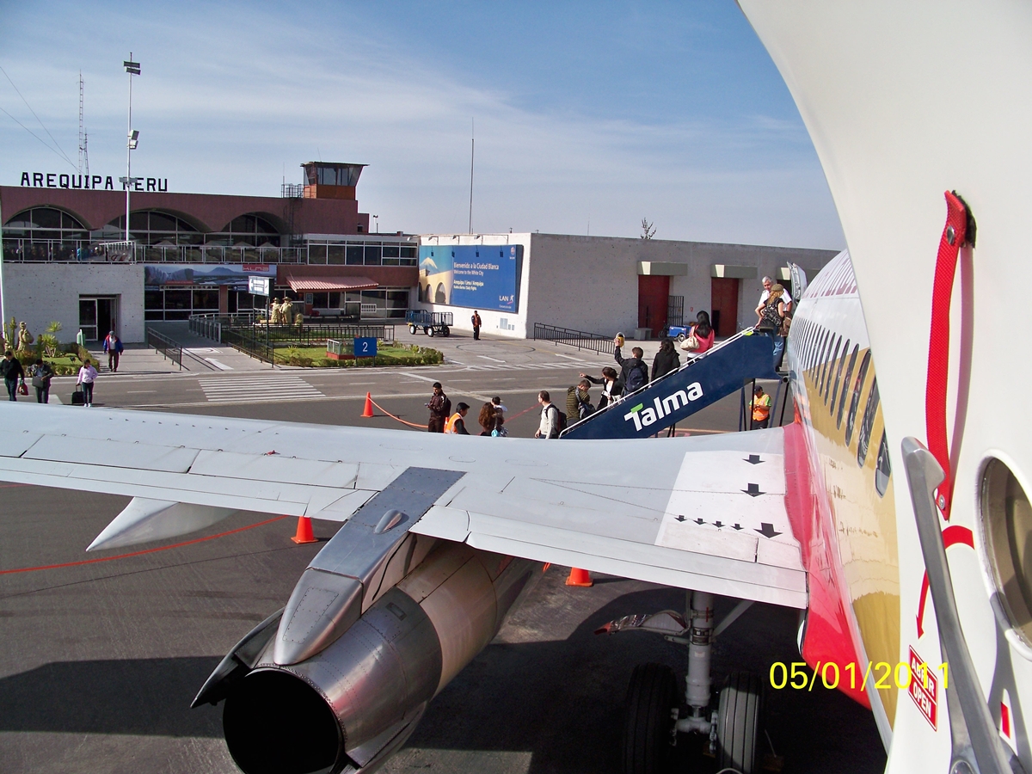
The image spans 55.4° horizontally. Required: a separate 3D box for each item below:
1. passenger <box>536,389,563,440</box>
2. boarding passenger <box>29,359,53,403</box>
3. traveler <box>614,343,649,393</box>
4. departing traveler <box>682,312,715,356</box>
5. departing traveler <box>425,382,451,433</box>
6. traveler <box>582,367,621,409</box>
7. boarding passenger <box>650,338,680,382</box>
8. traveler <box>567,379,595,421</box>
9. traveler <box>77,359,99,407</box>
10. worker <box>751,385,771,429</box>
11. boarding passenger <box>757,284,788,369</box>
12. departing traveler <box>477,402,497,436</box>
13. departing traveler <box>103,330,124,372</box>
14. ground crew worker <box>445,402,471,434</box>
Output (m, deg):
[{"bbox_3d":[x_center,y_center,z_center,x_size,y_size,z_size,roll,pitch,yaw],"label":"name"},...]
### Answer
[{"bbox_3d":[0.700,0.956,19.906,0.520,1.760,0.520,-2,7,-21],"label":"passenger"},{"bbox_3d":[-13.997,0.000,29.100,0.580,1.660,0.450,0,7,-13],"label":"boarding passenger"},{"bbox_3d":[2.150,0.087,18.150,0.620,1.760,0.500,2,6,3],"label":"traveler"},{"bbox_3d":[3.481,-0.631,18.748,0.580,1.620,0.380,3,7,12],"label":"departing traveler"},{"bbox_3d":[-1.845,0.744,23.203,0.500,1.710,0.520,-5,10,-43],"label":"departing traveler"},{"bbox_3d":[1.615,0.422,18.200,0.740,1.580,0.550,6,7,33],"label":"traveler"},{"bbox_3d":[2.851,-0.151,18.994,0.540,1.560,0.380,0,7,-12],"label":"boarding passenger"},{"bbox_3d":[1.200,0.680,18.300,0.550,1.620,0.520,0,6,-18],"label":"traveler"},{"bbox_3d":[-13.843,-0.125,31.800,0.660,1.560,0.420,-1,7,-25],"label":"traveler"},{"bbox_3d":[5.902,0.807,23.902,0.540,1.690,0.380,3,7,13],"label":"worker"},{"bbox_3d":[4.491,-1.013,17.300,0.580,1.600,0.500,4,6,17],"label":"boarding passenger"},{"bbox_3d":[-0.625,1.120,20.896,0.500,1.580,0.450,6,9,37],"label":"departing traveler"},{"bbox_3d":[-16.550,-1.459,40.500,0.760,1.700,0.450,0,6,-19],"label":"departing traveler"},{"bbox_3d":[-1.208,1.125,20.597,0.550,1.600,0.520,-1,7,-17],"label":"ground crew worker"}]

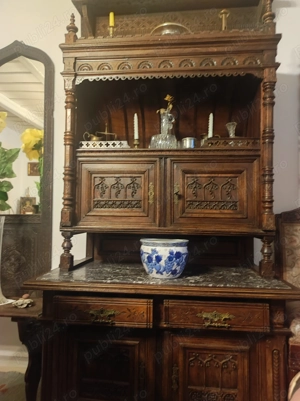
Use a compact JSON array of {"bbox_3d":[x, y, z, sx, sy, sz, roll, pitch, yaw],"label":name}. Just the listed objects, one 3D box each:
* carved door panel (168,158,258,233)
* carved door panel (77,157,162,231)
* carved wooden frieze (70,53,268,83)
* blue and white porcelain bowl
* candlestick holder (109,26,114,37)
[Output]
[{"bbox_3d":[0.366,-0.038,1.691,0.531,0.418,0.030,0,-1,5],"label":"carved door panel"},{"bbox_3d":[-0.190,-0.050,1.739,0.501,0.416,0.030,0,-1,5],"label":"carved door panel"},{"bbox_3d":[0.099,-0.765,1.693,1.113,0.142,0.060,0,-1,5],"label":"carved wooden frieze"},{"bbox_3d":[0.082,0.317,1.610,0.269,0.194,0.269,1,-1,0],"label":"blue and white porcelain bowl"},{"bbox_3d":[-0.236,-1.026,1.773,0.042,0.090,0.042,0,-1,5],"label":"candlestick holder"}]

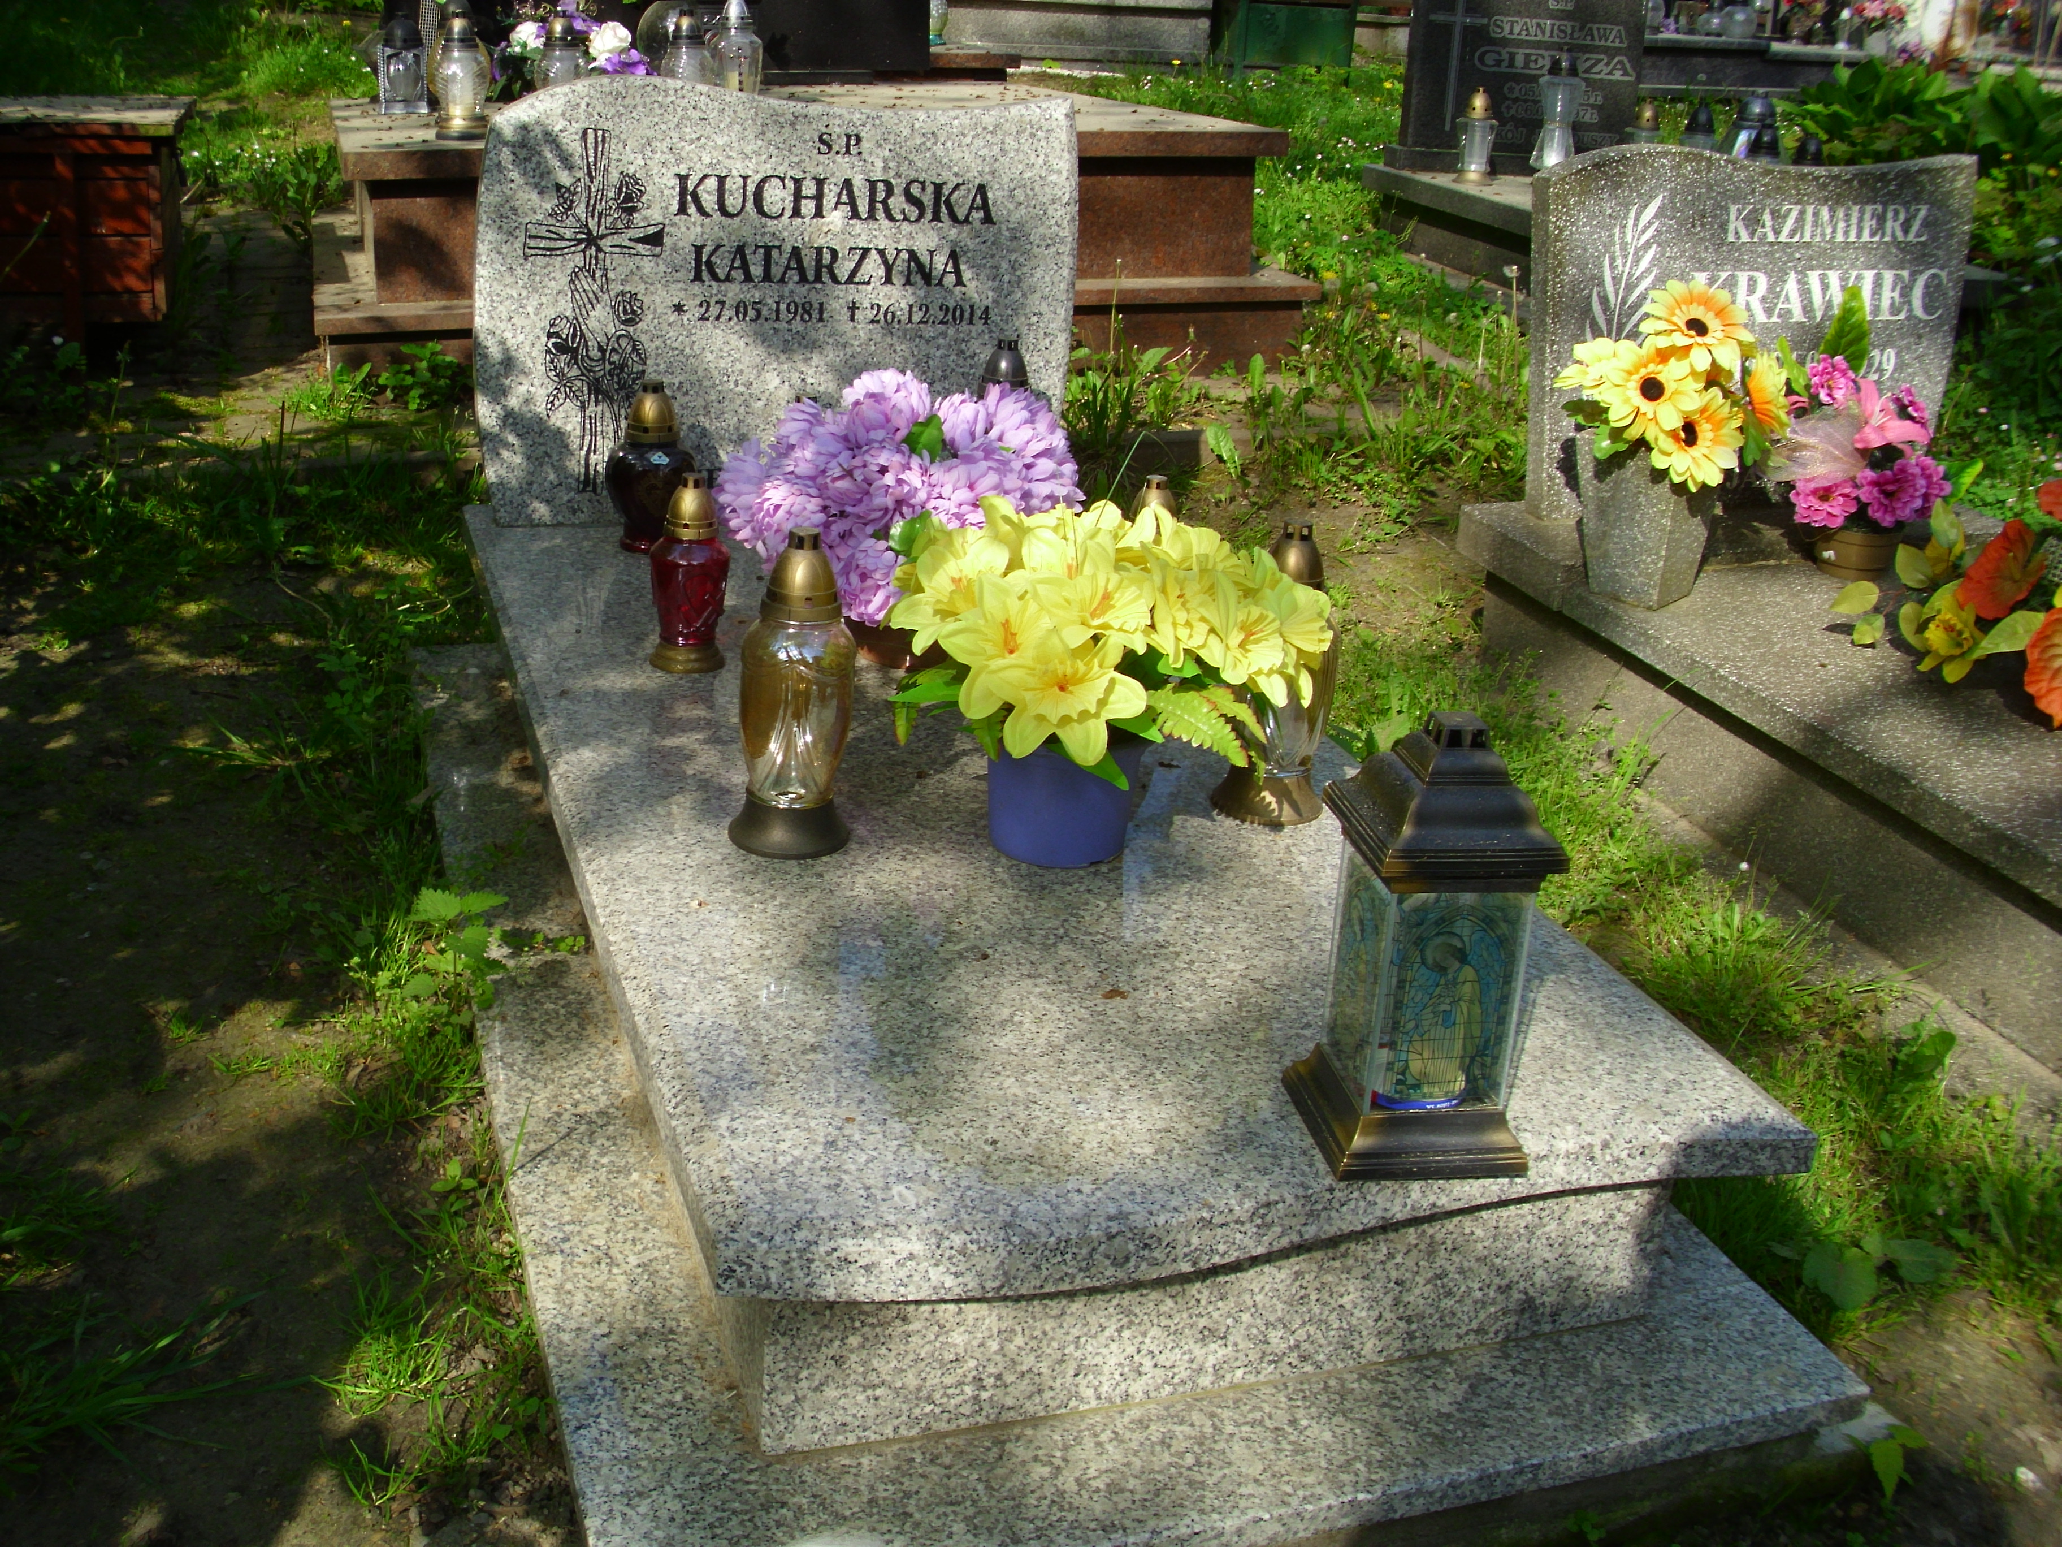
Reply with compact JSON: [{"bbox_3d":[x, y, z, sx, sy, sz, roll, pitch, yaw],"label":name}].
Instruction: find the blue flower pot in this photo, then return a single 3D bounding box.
[{"bbox_3d":[0.029,0.011,1.985,0.155,0.117,0.155,4,21,-1],"label":"blue flower pot"}]

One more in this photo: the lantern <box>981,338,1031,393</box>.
[{"bbox_3d":[-0.035,-0.464,2.950,0.102,0.299,0.102,-4,21,-19],"label":"lantern"}]

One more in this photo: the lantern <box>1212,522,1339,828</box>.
[{"bbox_3d":[0.236,-0.099,1.973,0.107,0.279,0.107,3,20,-1],"label":"lantern"}]

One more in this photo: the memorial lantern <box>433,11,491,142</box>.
[{"bbox_3d":[-1.233,-1.502,4.500,0.120,0.263,0.120,-6,22,-18],"label":"memorial lantern"}]

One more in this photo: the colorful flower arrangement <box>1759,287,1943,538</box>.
[{"bbox_3d":[1.230,-0.519,3.096,0.270,0.320,0.210,-4,22,-13],"label":"colorful flower arrangement"}]

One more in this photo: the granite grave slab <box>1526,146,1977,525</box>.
[{"bbox_3d":[1.171,-0.722,3.413,0.730,0.590,0.086,-4,22,-13],"label":"granite grave slab"}]

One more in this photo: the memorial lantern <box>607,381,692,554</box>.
[{"bbox_3d":[-0.520,-0.424,2.860,0.125,0.225,0.125,-3,22,-19],"label":"memorial lantern"}]

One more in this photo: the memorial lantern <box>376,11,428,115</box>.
[{"bbox_3d":[-1.589,-1.796,5.242,0.118,0.235,0.118,-6,22,-17],"label":"memorial lantern"}]

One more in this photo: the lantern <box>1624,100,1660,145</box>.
[{"bbox_3d":[1.723,-1.778,5.887,0.110,0.250,0.110,-2,22,-13],"label":"lantern"}]

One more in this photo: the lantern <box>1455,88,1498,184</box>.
[{"bbox_3d":[1.126,-1.605,5.250,0.100,0.229,0.100,-6,22,-18],"label":"lantern"}]

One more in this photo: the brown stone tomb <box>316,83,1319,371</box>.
[{"bbox_3d":[-0.675,-1.451,5.426,2.280,0.520,1.880,-6,22,-17],"label":"brown stone tomb"}]

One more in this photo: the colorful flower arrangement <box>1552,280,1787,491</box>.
[{"bbox_3d":[0.910,-0.550,2.970,0.329,0.303,0.280,-6,22,-18],"label":"colorful flower arrangement"}]

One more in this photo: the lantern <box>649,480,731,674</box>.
[{"bbox_3d":[-0.392,-0.234,2.403,0.093,0.216,0.093,-3,22,-19],"label":"lantern"}]

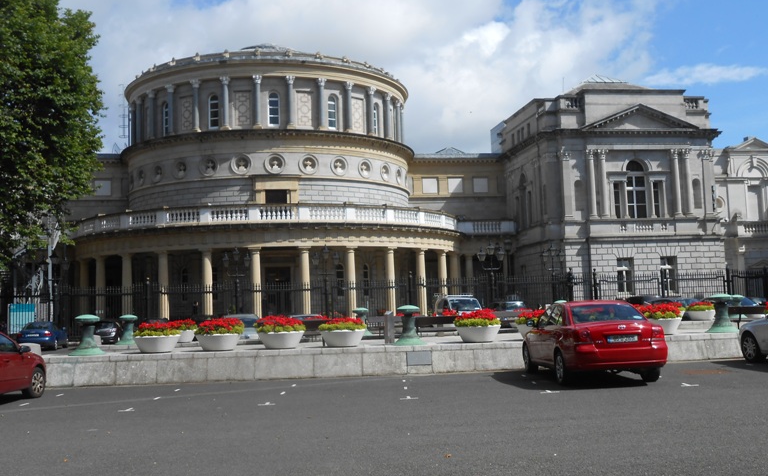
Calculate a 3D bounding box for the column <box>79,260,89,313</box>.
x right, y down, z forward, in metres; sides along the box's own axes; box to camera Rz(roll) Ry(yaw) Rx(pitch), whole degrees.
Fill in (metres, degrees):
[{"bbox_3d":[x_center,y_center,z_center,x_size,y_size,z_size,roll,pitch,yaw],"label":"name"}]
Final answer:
[{"bbox_3d":[-21.933,4.224,61.713,0.720,5.281,0.720,1,-6,-32],"label":"column"}]

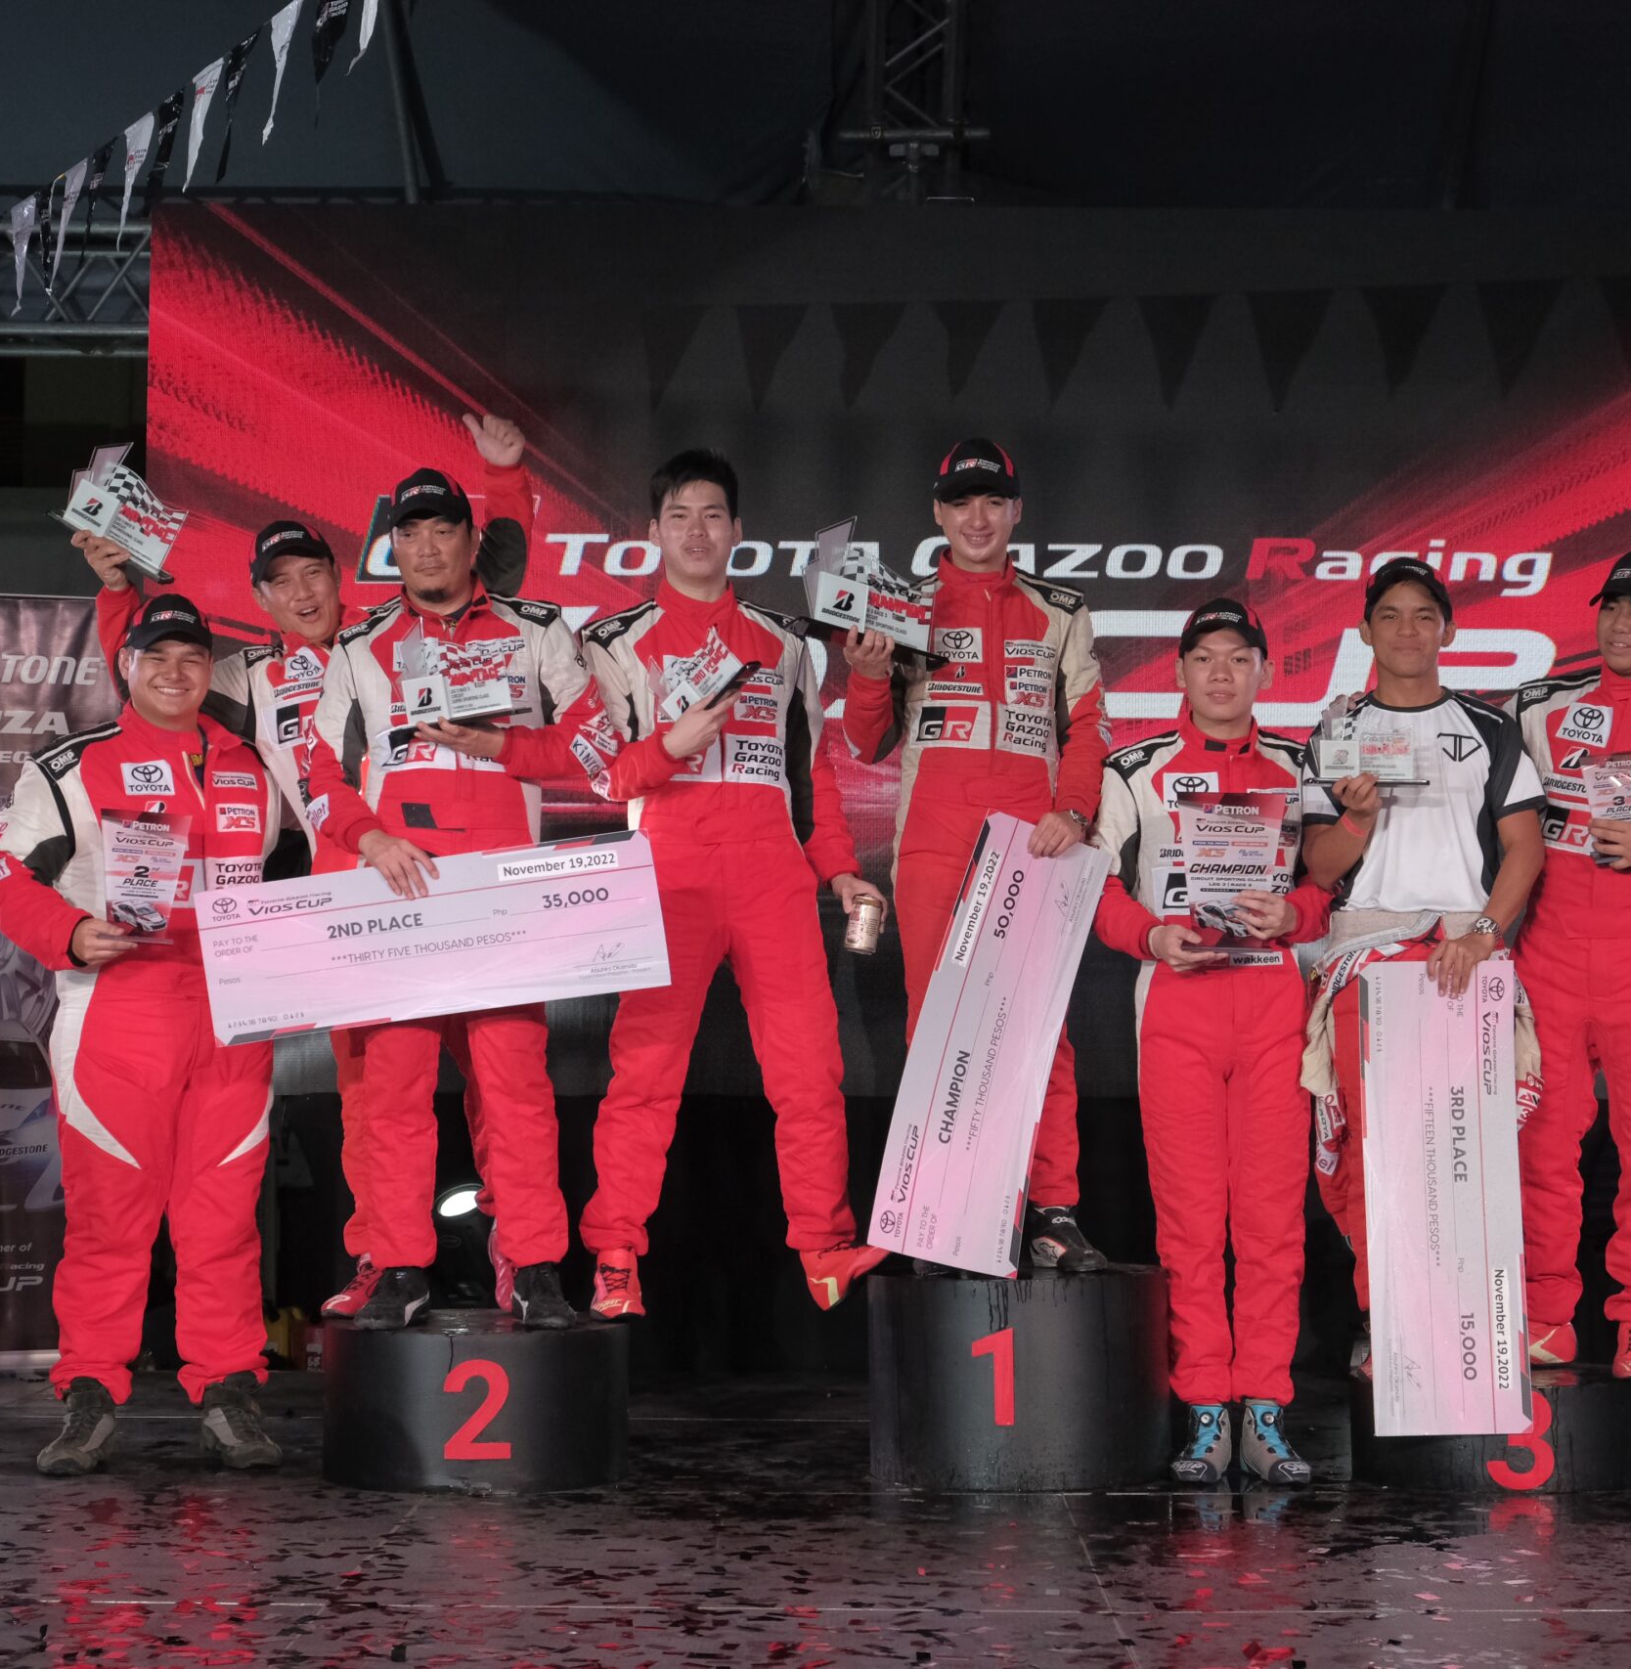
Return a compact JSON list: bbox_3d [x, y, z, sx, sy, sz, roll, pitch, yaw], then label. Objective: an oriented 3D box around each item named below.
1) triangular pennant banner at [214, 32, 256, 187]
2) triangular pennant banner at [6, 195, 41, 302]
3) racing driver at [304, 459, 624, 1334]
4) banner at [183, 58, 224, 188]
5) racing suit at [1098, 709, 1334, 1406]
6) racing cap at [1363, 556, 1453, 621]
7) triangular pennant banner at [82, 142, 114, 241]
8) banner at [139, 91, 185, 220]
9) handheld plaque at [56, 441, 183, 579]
[{"bbox_3d":[-1.295,-1.622,7.000,0.050,0.320,0.190,2,-4,-29],"label":"triangular pennant banner"},{"bbox_3d":[-2.233,-1.635,8.831,0.040,0.300,0.220,2,-4,-28],"label":"triangular pennant banner"},{"bbox_3d":[-0.690,0.104,6.106,0.631,1.705,0.460,1,-4,-7],"label":"racing driver"},{"bbox_3d":[-1.435,-1.654,7.347,0.040,0.300,0.220,2,-4,-28],"label":"banner"},{"bbox_3d":[0.796,0.454,6.360,0.460,1.360,0.360,0,-4,3],"label":"racing suit"},{"bbox_3d":[1.227,-0.508,6.480,0.180,0.125,0.260,-1,-11,3],"label":"racing cap"},{"bbox_3d":[-1.826,-1.626,7.950,0.050,0.290,0.190,2,-4,-29],"label":"triangular pennant banner"},{"bbox_3d":[-1.418,-1.475,6.800,0.030,0.270,0.150,12,-4,-37],"label":"banner"},{"bbox_3d":[-1.452,-0.662,6.480,0.255,0.200,0.080,28,-3,-8],"label":"handheld plaque"}]

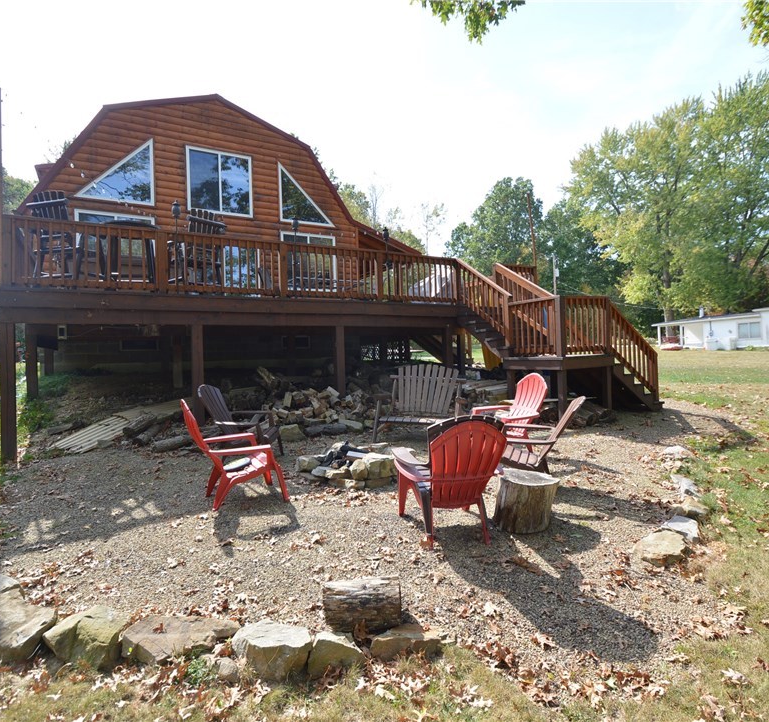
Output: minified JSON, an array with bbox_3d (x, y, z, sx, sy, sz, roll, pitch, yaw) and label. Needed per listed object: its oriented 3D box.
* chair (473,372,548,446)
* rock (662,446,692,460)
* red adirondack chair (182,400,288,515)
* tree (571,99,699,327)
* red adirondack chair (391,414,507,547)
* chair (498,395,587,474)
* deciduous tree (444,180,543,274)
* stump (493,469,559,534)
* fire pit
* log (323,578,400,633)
[{"bbox_3d":[1.508,0.669,5.543,0.870,0.930,0.760,-1,0,-16],"label":"chair"},{"bbox_3d":[3.348,1.067,5.196,0.360,0.140,0.300,-2,0,29],"label":"rock"},{"bbox_3d":[-1.415,0.821,4.200,0.870,0.930,0.760,-1,0,-27],"label":"red adirondack chair"},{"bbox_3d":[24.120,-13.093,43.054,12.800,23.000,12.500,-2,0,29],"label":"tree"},{"bbox_3d":[0.520,0.869,3.529,0.780,0.960,0.900,-1,0,-11],"label":"red adirondack chair"},{"bbox_3d":[1.464,0.800,4.397,0.920,0.910,0.760,-2,0,21],"label":"chair"},{"bbox_3d":[9.894,-9.188,42.038,9.000,15.500,9.000,-2,0,14],"label":"deciduous tree"},{"bbox_3d":[1.164,1.136,3.725,0.500,0.380,0.500,-2,0,17],"label":"stump"},{"bbox_3d":[-0.348,1.069,4.876,1.080,0.320,1.050,-1,0,0],"label":"fire pit"},{"bbox_3d":[-0.134,1.355,2.594,0.440,0.270,0.270,-1,0,-7],"label":"log"}]

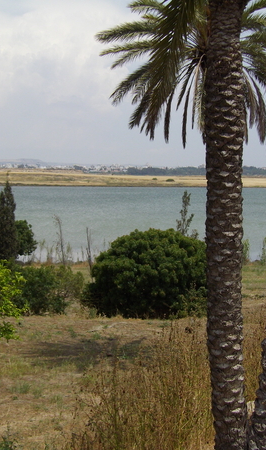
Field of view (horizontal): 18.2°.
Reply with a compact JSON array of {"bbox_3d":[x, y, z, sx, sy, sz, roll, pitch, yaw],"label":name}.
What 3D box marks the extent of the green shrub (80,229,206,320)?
[{"bbox_3d":[0.420,1.250,22.600,3.500,2.350,3.200,0,4,0],"label":"green shrub"}]

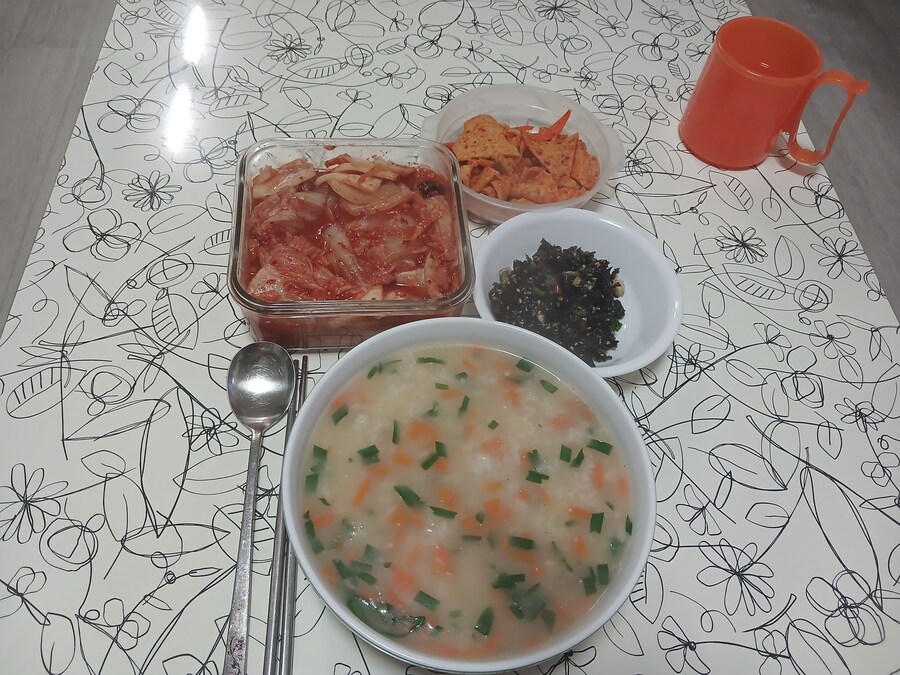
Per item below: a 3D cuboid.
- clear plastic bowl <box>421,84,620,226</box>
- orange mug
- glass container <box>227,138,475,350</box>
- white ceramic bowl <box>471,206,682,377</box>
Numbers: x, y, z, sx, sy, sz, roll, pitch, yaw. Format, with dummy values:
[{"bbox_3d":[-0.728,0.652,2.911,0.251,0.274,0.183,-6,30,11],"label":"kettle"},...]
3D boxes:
[{"bbox_3d":[0.057,-0.139,0.556,0.161,0.037,0.140,6,57,-3],"label":"clear plastic bowl"},{"bbox_3d":[0.269,-0.197,0.588,0.135,0.088,0.088,11,57,1],"label":"orange mug"},{"bbox_3d":[-0.066,-0.065,0.477,0.152,0.065,0.152,-2,57,-8],"label":"glass container"},{"bbox_3d":[0.083,-0.024,0.482,0.140,0.040,0.140,3,57,-5],"label":"white ceramic bowl"}]

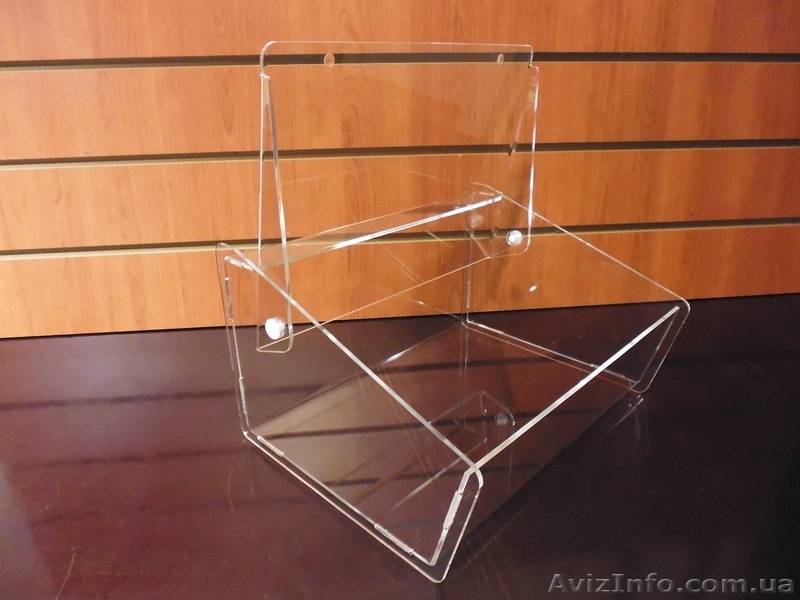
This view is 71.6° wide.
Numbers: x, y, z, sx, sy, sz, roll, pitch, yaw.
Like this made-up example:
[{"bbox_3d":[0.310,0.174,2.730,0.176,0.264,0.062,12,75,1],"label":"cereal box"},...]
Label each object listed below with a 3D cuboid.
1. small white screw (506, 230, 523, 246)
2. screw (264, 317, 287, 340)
[{"bbox_3d":[0.120,-0.065,0.584,0.015,0.015,0.006,19,29,41],"label":"small white screw"},{"bbox_3d":[-0.085,0.019,0.380,0.015,0.015,0.006,19,29,41],"label":"screw"}]

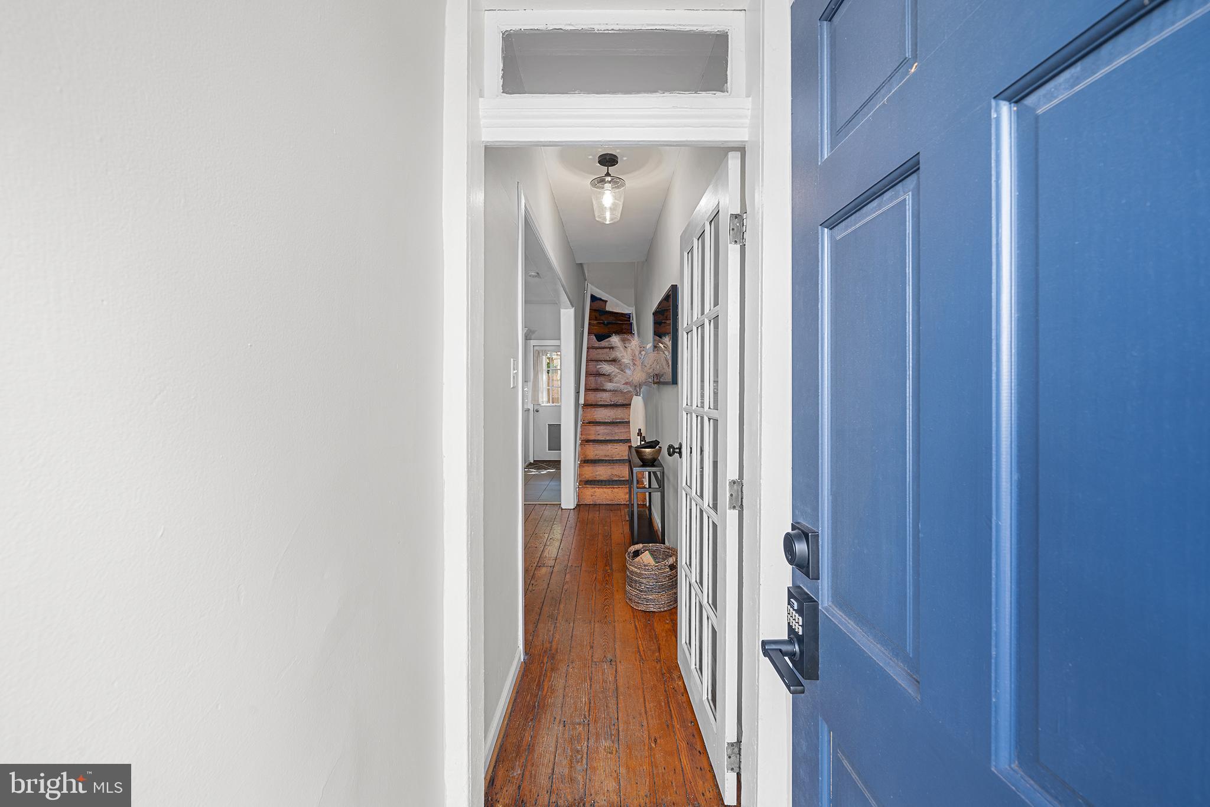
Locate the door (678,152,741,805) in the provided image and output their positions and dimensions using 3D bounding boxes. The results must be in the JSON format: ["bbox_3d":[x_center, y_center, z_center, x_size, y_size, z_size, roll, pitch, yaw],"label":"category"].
[{"bbox_3d":[0.384,0.225,1.844,0.037,2.020,0.770,0,1,-2],"label":"door"}]

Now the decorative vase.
[{"bbox_3d":[0.326,0.184,4.600,0.149,0.500,0.149,0,1,0],"label":"decorative vase"}]

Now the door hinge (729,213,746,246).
[{"bbox_3d":[0.412,-0.539,1.452,0.056,0.097,0.018,0,1,2],"label":"door hinge"}]

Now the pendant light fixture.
[{"bbox_3d":[0.019,-1.425,3.130,0.237,0.400,0.237,0,1,0],"label":"pendant light fixture"}]

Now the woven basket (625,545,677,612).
[{"bbox_3d":[0.306,1.070,2.915,0.345,0.280,0.345,0,1,0],"label":"woven basket"}]

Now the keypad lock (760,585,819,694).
[{"bbox_3d":[0.257,0.323,0.629,0.068,0.106,0.132,0,1,-1],"label":"keypad lock"}]

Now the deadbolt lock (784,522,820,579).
[{"bbox_3d":[0.277,0.207,0.671,0.028,0.064,0.063,0,1,-1],"label":"deadbolt lock"}]

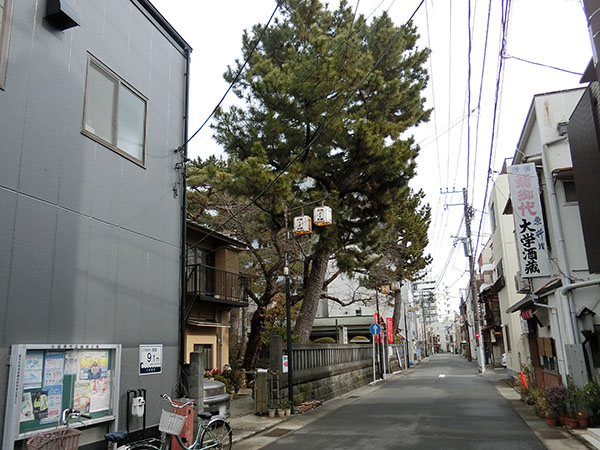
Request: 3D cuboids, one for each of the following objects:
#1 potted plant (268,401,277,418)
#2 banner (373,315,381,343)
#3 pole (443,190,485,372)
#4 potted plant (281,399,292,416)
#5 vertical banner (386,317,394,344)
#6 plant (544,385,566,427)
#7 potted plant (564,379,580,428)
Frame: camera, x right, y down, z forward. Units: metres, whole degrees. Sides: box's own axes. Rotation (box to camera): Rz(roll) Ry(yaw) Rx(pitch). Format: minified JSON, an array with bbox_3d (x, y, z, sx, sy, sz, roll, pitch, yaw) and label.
[{"bbox_3d":[-0.762,5.098,12.006,0.240,0.450,0.240,-2,-14,-1],"label":"potted plant"},{"bbox_3d":[4.758,6.354,26.600,0.520,1.780,0.100,-7,-15,18],"label":"banner"},{"bbox_3d":[10.674,3.282,27.612,1.700,11.500,0.700,-7,-15,18],"label":"pole"},{"bbox_3d":[-0.370,5.081,12.050,0.300,0.460,0.300,-2,-14,-1],"label":"potted plant"},{"bbox_3d":[6.169,7.193,29.600,0.520,1.780,0.100,-7,-15,18],"label":"vertical banner"},{"bbox_3d":[5.353,3.782,9.079,0.420,0.780,0.400,-7,-15,18],"label":"plant"},{"bbox_3d":[5.526,3.617,8.804,0.340,0.940,0.340,-7,-15,18],"label":"potted plant"}]

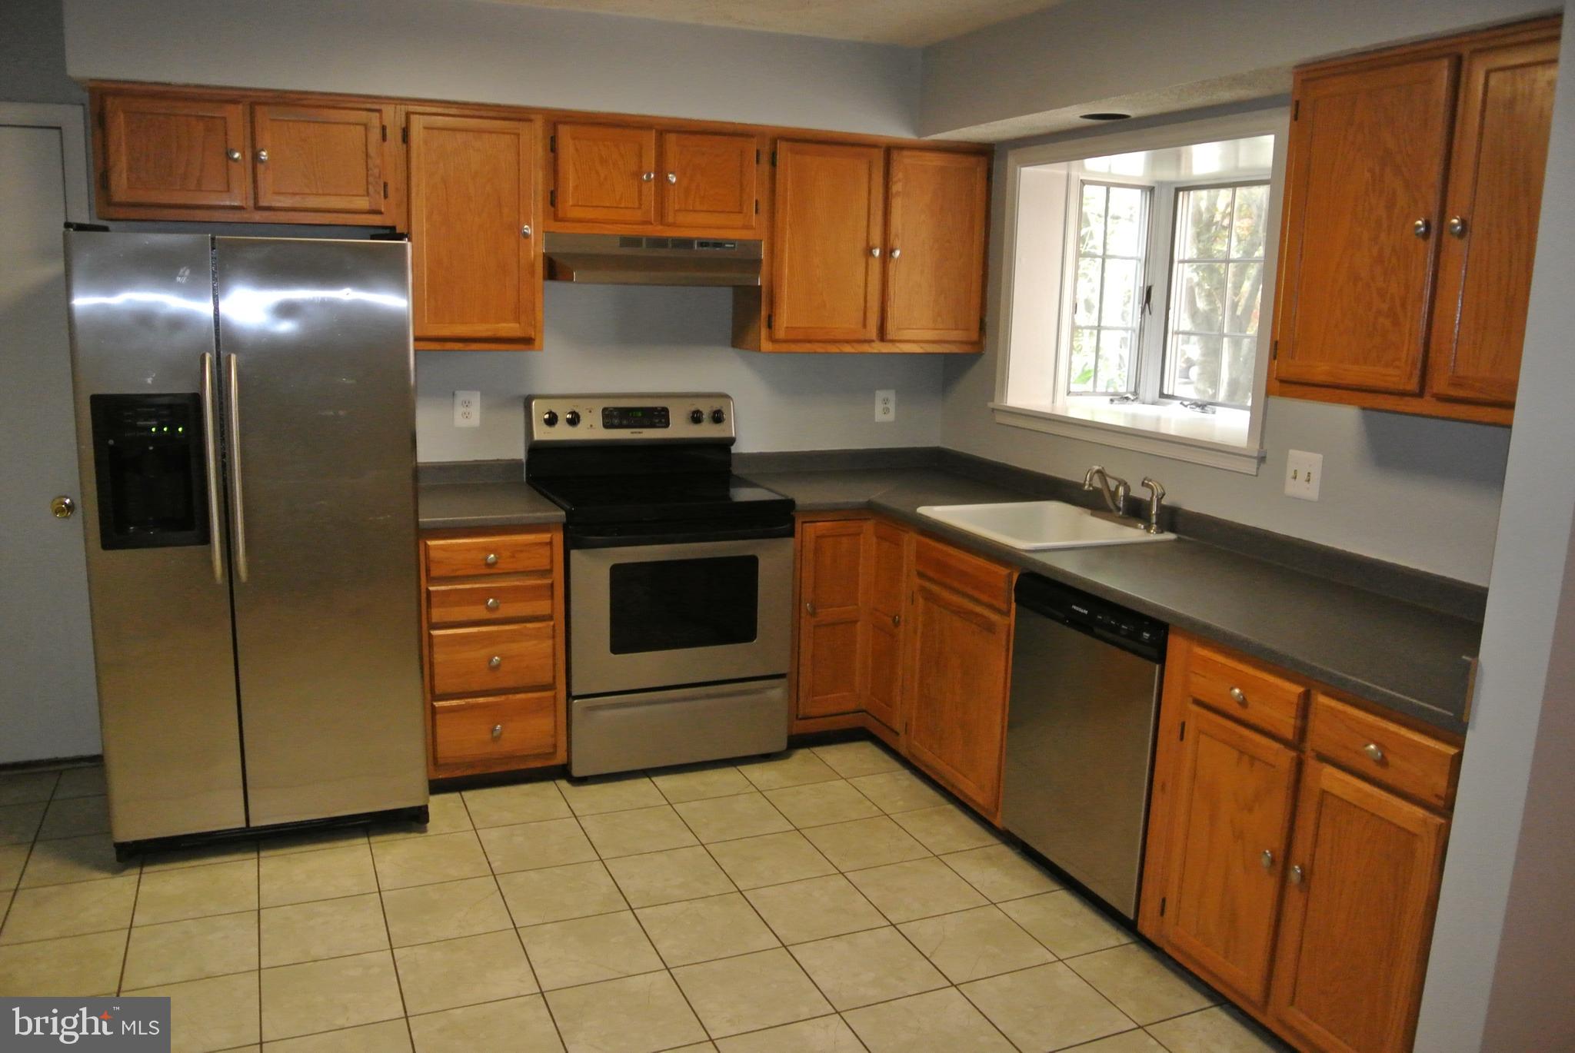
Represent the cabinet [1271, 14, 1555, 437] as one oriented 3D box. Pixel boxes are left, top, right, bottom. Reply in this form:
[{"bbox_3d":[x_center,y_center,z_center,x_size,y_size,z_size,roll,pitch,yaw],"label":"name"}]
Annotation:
[{"bbox_3d":[1.469,-0.608,2.437,0.324,0.751,0.890,-3,12,-23],"label":"cabinet"}]

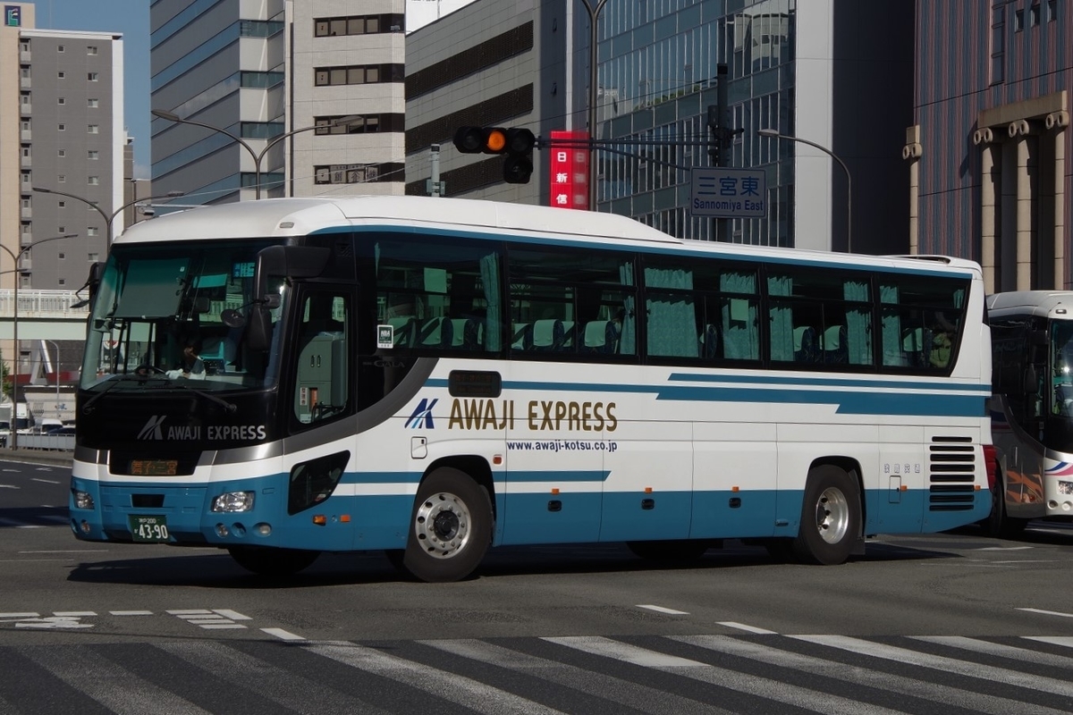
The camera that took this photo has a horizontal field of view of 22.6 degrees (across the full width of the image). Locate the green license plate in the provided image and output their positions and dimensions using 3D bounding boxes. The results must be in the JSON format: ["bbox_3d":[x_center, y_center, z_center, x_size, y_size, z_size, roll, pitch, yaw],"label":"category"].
[{"bbox_3d":[-3.332,1.471,23.100,0.440,0.220,0.025,-2,7,43],"label":"green license plate"}]

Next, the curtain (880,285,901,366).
[{"bbox_3d":[3.950,-0.356,29.881,0.090,0.911,0.282,-2,-3,43],"label":"curtain"}]

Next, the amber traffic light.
[{"bbox_3d":[-0.642,-3.096,41.000,1.200,0.890,0.420,1,-2,-15],"label":"amber traffic light"}]

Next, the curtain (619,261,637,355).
[{"bbox_3d":[0.910,-0.477,26.625,0.090,0.919,0.167,-2,-3,43],"label":"curtain"}]

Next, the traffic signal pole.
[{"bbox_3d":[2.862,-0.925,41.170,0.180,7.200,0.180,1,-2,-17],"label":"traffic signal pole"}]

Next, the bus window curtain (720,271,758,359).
[{"bbox_3d":[2.120,-0.435,27.922,0.090,0.926,0.534,-2,-3,43],"label":"bus window curtain"}]

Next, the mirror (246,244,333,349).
[{"bbox_3d":[-2.118,-0.500,22.900,0.300,0.870,0.700,-2,-3,43],"label":"mirror"}]

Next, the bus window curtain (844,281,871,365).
[{"bbox_3d":[3.530,-0.378,29.432,0.090,0.922,0.397,-2,-3,43],"label":"bus window curtain"}]

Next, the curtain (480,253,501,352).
[{"bbox_3d":[-0.428,-0.516,25.192,0.090,0.941,0.197,-2,-3,43],"label":"curtain"}]

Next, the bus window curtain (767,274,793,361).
[{"bbox_3d":[2.592,-0.417,28.427,0.090,0.919,0.330,-2,-3,43],"label":"bus window curtain"}]

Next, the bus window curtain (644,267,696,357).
[{"bbox_3d":[1.358,-0.456,27.105,0.090,0.904,0.712,-2,-3,43],"label":"bus window curtain"}]

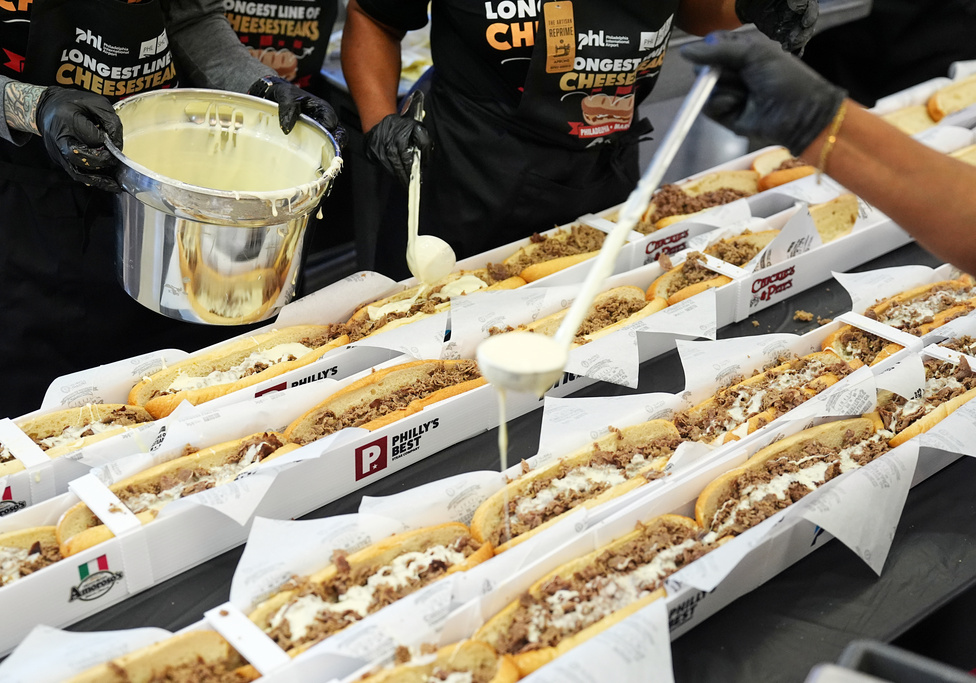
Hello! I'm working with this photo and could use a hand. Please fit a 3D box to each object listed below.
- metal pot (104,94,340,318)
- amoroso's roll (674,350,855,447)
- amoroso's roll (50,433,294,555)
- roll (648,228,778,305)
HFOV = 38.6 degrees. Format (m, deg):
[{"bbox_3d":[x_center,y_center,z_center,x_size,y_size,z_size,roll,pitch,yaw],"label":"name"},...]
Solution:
[{"bbox_3d":[-0.350,-0.169,1.797,0.295,0.203,0.295,10,32,-6],"label":"metal pot"},{"bbox_3d":[0.326,0.074,1.635,0.280,0.068,0.089,-22,35,-33],"label":"amoroso's roll"},{"bbox_3d":[-0.320,0.168,1.477,0.281,0.068,0.088,-22,35,-33],"label":"amoroso's roll"},{"bbox_3d":[0.325,-0.088,1.925,0.280,0.068,0.088,-22,35,-33],"label":"roll"}]

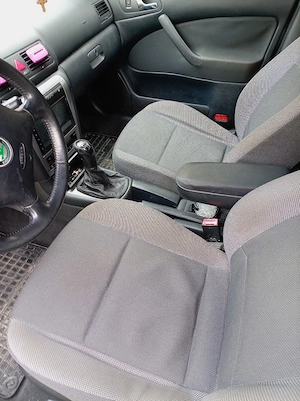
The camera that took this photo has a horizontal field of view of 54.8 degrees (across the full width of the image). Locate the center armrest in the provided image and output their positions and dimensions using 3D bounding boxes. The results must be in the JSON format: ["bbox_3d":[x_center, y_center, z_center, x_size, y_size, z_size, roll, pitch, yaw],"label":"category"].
[{"bbox_3d":[0.247,-0.034,0.867,0.330,0.090,0.125,9,44,18],"label":"center armrest"}]

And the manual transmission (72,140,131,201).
[{"bbox_3d":[-0.157,-0.130,0.970,0.170,0.170,0.140,13,45,15],"label":"manual transmission"}]

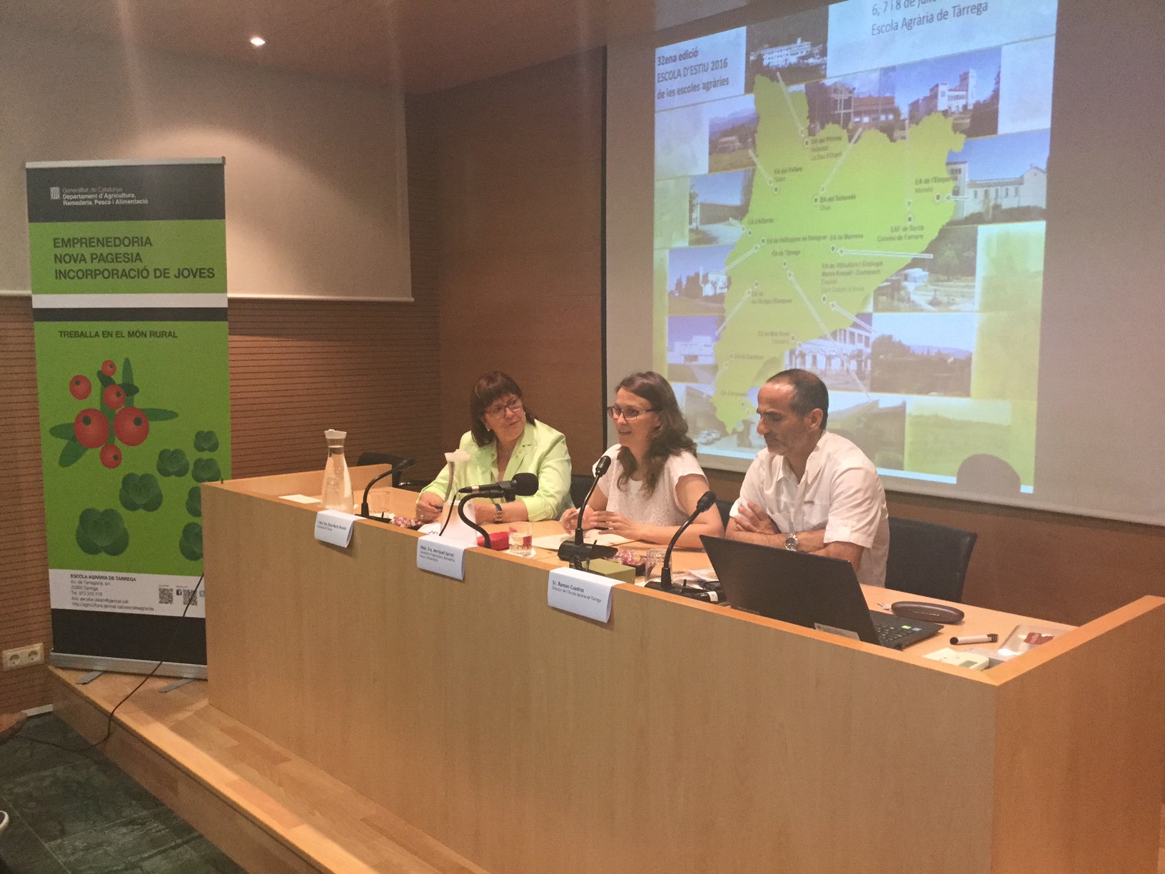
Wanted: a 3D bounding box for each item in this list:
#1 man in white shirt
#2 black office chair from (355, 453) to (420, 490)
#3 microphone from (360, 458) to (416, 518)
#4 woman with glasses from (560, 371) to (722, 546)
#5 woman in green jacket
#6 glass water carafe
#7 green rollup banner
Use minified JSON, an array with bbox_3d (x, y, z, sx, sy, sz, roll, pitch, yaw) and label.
[{"bbox_3d":[0.612,0.460,2.960,0.580,1.300,0.720,5,8,44],"label":"man in white shirt"},{"bbox_3d":[-0.754,0.492,4.818,0.580,0.870,0.560,-3,6,-23],"label":"black office chair"},{"bbox_3d":[-0.667,0.178,3.598,0.230,0.220,0.110,-3,6,-23],"label":"microphone"},{"bbox_3d":[0.207,0.428,3.374,0.540,1.280,0.700,3,7,32],"label":"woman with glasses"},{"bbox_3d":[-0.281,0.392,3.833,0.550,1.260,0.720,2,6,22],"label":"woman in green jacket"},{"bbox_3d":[-0.863,0.126,3.678,0.115,0.307,0.115,-6,8,-43],"label":"glass water carafe"},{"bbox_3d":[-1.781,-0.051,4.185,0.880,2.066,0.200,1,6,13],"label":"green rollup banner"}]

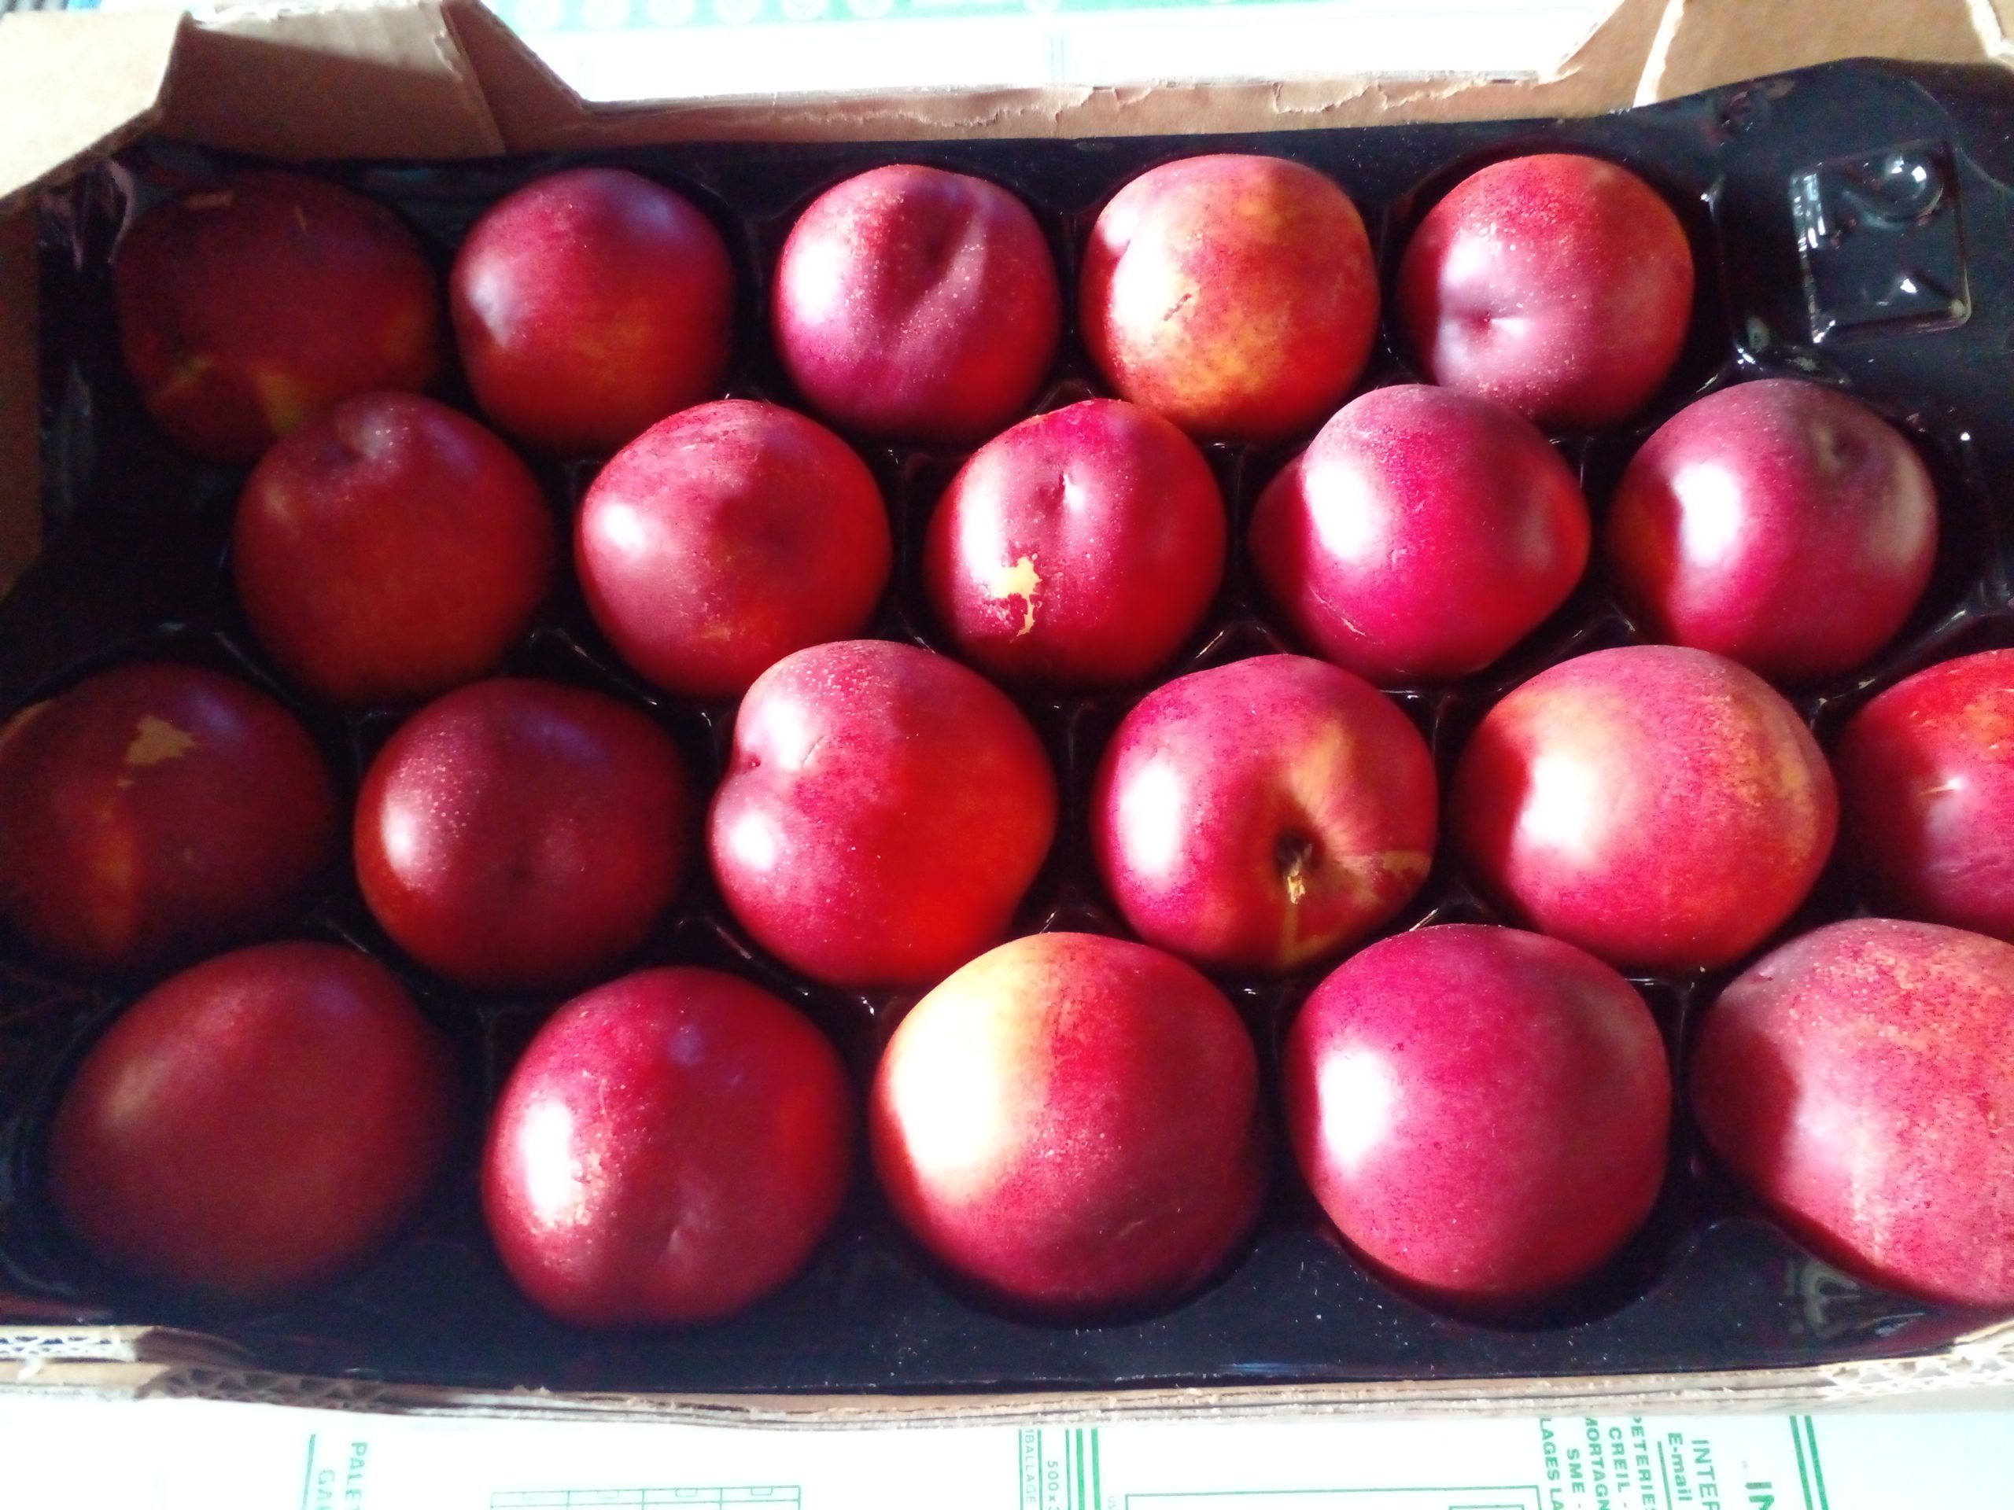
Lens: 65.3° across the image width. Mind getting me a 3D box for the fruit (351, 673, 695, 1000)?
[{"bbox_3d":[-0.098,0.016,0.321,0.065,0.062,0.064,0,67,2],"label":"fruit"}]

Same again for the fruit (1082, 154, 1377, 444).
[{"bbox_3d":[0.053,-0.109,0.380,0.069,0.066,0.066,-1,66,1],"label":"fruit"}]

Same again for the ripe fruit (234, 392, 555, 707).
[{"bbox_3d":[-0.136,-0.046,0.352,0.067,0.065,0.071,-1,67,2],"label":"ripe fruit"}]

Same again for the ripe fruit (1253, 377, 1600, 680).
[{"bbox_3d":[0.089,-0.048,0.343,0.071,0.064,0.066,-1,67,2],"label":"ripe fruit"}]

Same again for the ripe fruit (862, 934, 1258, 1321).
[{"bbox_3d":[0.011,0.067,0.291,0.073,0.067,0.069,0,67,2],"label":"ripe fruit"}]

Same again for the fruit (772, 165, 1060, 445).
[{"bbox_3d":[-0.021,-0.106,0.373,0.068,0.062,0.065,-1,67,2],"label":"fruit"}]

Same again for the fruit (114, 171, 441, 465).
[{"bbox_3d":[-0.175,-0.105,0.379,0.072,0.067,0.070,-1,67,2],"label":"fruit"}]

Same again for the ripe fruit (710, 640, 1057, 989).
[{"bbox_3d":[-0.026,0.012,0.327,0.071,0.070,0.072,-1,66,1],"label":"ripe fruit"}]

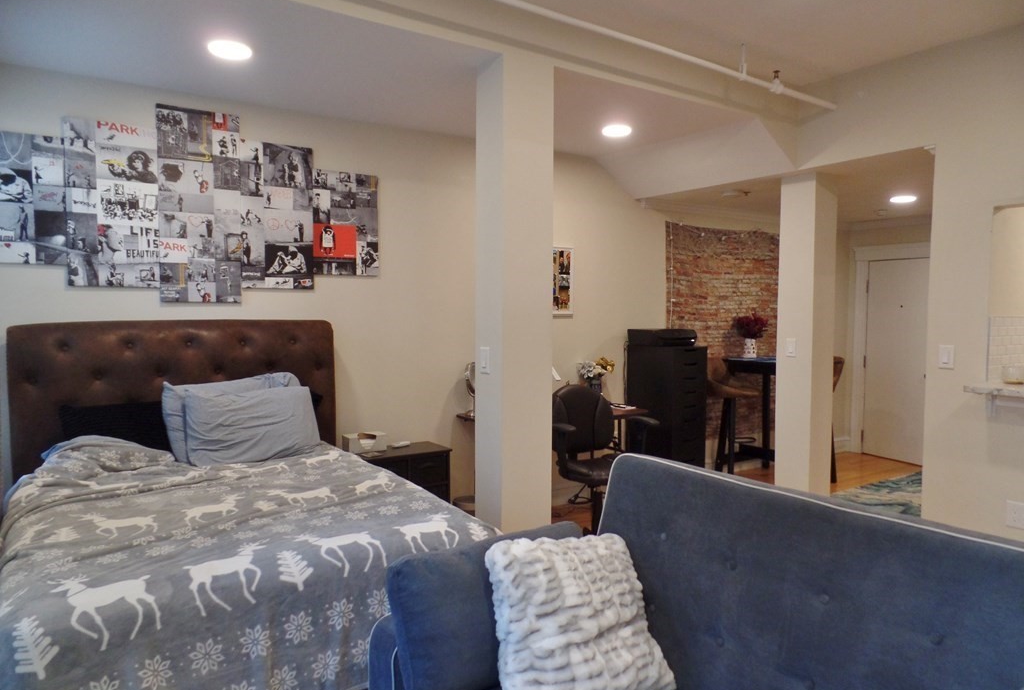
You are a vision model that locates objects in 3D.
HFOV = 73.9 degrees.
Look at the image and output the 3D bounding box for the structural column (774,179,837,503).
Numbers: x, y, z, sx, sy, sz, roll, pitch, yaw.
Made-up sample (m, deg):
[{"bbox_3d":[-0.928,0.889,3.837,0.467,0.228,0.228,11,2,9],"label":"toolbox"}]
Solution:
[{"bbox_3d":[1.926,0.076,4.466,0.250,2.310,0.240,-2,4,-35],"label":"structural column"}]

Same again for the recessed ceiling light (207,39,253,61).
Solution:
[{"bbox_3d":[-1.205,-1.254,2.910,0.180,0.030,0.180,-2,4,-35],"label":"recessed ceiling light"}]

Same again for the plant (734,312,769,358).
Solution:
[{"bbox_3d":[2.094,-0.090,5.950,0.290,0.405,0.300,-2,4,-35],"label":"plant"}]

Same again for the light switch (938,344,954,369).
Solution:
[{"bbox_3d":[2.199,0.063,3.445,0.015,0.118,0.072,-2,4,-34],"label":"light switch"}]

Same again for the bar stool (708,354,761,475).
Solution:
[{"bbox_3d":[1.749,0.624,5.453,0.480,1.070,0.450,0,3,-8],"label":"bar stool"}]

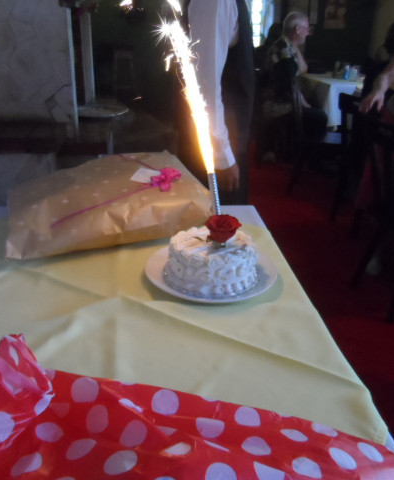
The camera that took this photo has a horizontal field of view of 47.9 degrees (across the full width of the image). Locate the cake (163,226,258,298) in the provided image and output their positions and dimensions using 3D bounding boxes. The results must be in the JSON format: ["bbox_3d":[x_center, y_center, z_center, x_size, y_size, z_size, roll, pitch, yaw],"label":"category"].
[{"bbox_3d":[0.029,0.041,0.950,0.203,0.068,0.203,3,26,0],"label":"cake"}]

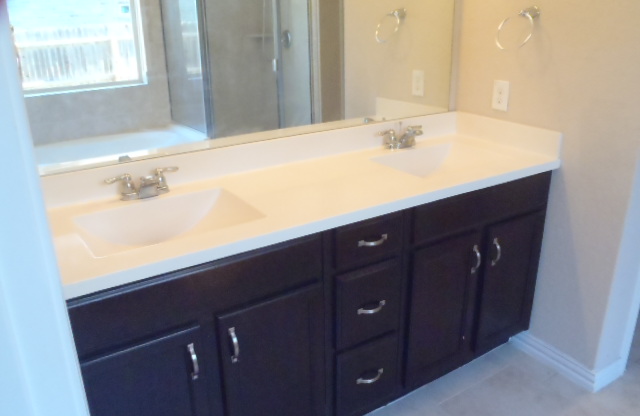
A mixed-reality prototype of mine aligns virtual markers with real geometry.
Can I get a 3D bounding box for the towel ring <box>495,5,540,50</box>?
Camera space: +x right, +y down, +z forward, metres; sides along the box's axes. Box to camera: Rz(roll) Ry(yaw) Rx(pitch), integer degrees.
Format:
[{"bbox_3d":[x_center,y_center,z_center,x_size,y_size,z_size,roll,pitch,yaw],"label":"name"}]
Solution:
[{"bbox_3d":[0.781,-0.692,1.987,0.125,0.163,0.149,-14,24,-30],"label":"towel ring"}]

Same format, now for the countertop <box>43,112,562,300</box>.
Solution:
[{"bbox_3d":[0.024,-0.121,1.789,1.830,0.145,0.562,-14,24,-30],"label":"countertop"}]

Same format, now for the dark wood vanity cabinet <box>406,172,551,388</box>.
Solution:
[{"bbox_3d":[0.483,0.205,2.233,0.745,0.792,0.535,-14,24,-30],"label":"dark wood vanity cabinet"}]

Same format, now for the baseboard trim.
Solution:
[{"bbox_3d":[1.083,0.630,2.295,0.185,0.096,0.410,-14,24,-30],"label":"baseboard trim"}]

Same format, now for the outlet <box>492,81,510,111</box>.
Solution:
[{"bbox_3d":[0.770,-0.478,2.210,0.008,0.118,0.076,-14,24,-30],"label":"outlet"}]

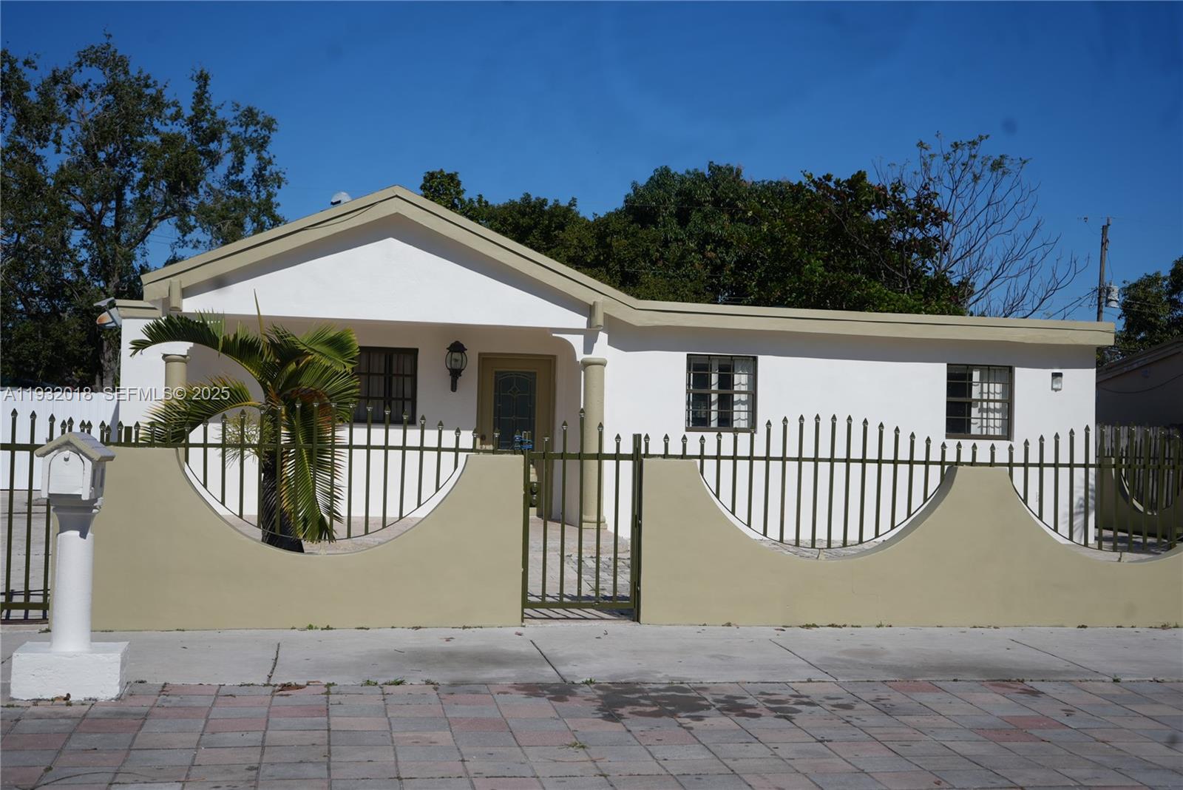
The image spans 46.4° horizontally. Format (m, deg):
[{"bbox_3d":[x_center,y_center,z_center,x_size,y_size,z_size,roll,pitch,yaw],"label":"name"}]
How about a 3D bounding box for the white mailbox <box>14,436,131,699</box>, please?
[{"bbox_3d":[-2.637,0.843,6.999,0.500,1.310,0.500,2,-2,-11],"label":"white mailbox"}]

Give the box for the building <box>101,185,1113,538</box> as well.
[{"bbox_3d":[-0.327,-0.122,20.296,11.800,3.890,9.500,2,-2,-11],"label":"building"}]

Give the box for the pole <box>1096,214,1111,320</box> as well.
[{"bbox_3d":[19.002,-1.717,51.792,0.320,10.170,0.320,4,-3,-11],"label":"pole"}]

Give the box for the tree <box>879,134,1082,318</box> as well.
[{"bbox_3d":[9.497,-1.947,33.836,5.000,8.980,5.000,2,-2,-11],"label":"tree"}]

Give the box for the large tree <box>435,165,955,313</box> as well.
[{"bbox_3d":[2.240,-1.530,31.860,11.800,7.680,9.000,2,-2,-11],"label":"large tree"}]

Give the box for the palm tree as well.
[{"bbox_3d":[-2.542,0.418,10.062,1.650,2.090,1.550,2,-2,-11],"label":"palm tree"}]

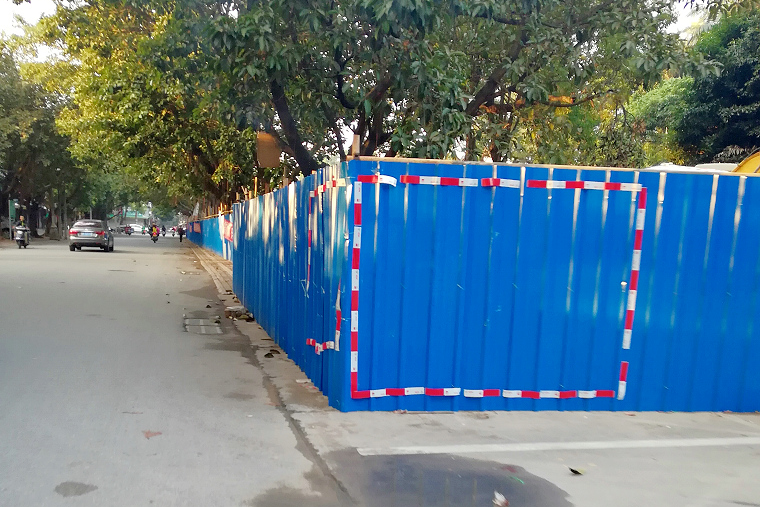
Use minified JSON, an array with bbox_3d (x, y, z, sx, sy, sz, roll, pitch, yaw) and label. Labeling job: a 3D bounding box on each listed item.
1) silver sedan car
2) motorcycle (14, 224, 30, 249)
[{"bbox_3d":[-14.621,-0.938,30.260,1.820,1.470,4.700,1,3,-19],"label":"silver sedan car"},{"bbox_3d":[-17.414,-0.808,28.854,0.700,1.140,1.750,1,3,-19],"label":"motorcycle"}]

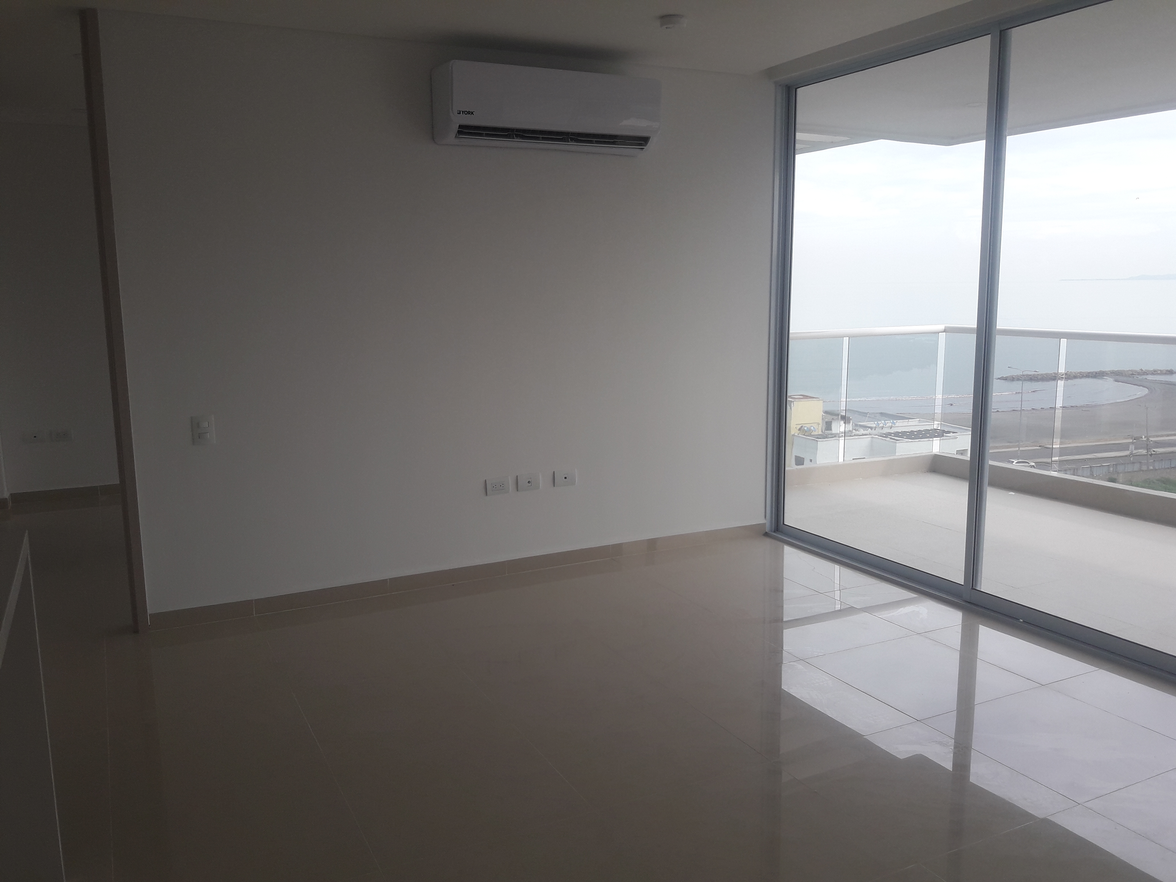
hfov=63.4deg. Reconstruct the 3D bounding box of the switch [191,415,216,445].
[{"bbox_3d":[-1.643,-0.045,4.066,0.090,0.125,0.012,-5,10,-26],"label":"switch"}]

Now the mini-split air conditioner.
[{"bbox_3d":[-0.175,-1.548,4.462,1.079,0.332,0.228,-5,10,-26],"label":"mini-split air conditioner"}]

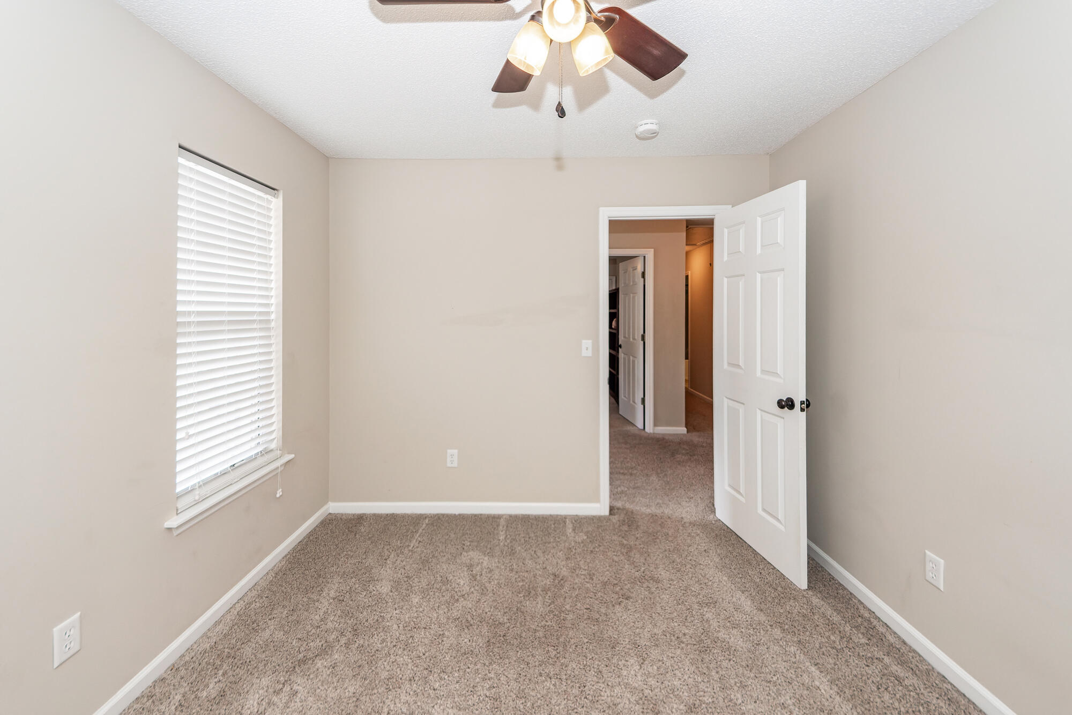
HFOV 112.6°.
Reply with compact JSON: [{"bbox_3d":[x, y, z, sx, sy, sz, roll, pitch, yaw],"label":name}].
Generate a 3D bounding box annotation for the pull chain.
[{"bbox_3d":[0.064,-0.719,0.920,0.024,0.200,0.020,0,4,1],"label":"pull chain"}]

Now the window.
[{"bbox_3d":[-1.479,-0.150,1.767,0.060,1.480,0.590,0,4,1],"label":"window"}]

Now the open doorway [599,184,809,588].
[{"bbox_3d":[0.912,0.108,2.174,0.960,2.120,0.730,0,4,1],"label":"open doorway"}]

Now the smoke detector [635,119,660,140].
[{"bbox_3d":[0.624,-1.278,2.000,0.135,0.045,0.135,0,4,1],"label":"smoke detector"}]

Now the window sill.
[{"bbox_3d":[-1.454,0.641,1.740,0.100,0.078,0.700,0,4,1],"label":"window sill"}]

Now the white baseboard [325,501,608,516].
[{"bbox_3d":[-0.501,1.091,2.563,1.920,0.095,0.016,0,4,1],"label":"white baseboard"}]

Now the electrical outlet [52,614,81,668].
[{"bbox_3d":[-1.459,0.881,1.114,0.008,0.118,0.066,0,4,1],"label":"electrical outlet"}]

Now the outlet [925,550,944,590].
[{"bbox_3d":[1.591,0.852,1.429,0.008,0.118,0.066,0,4,1],"label":"outlet"}]

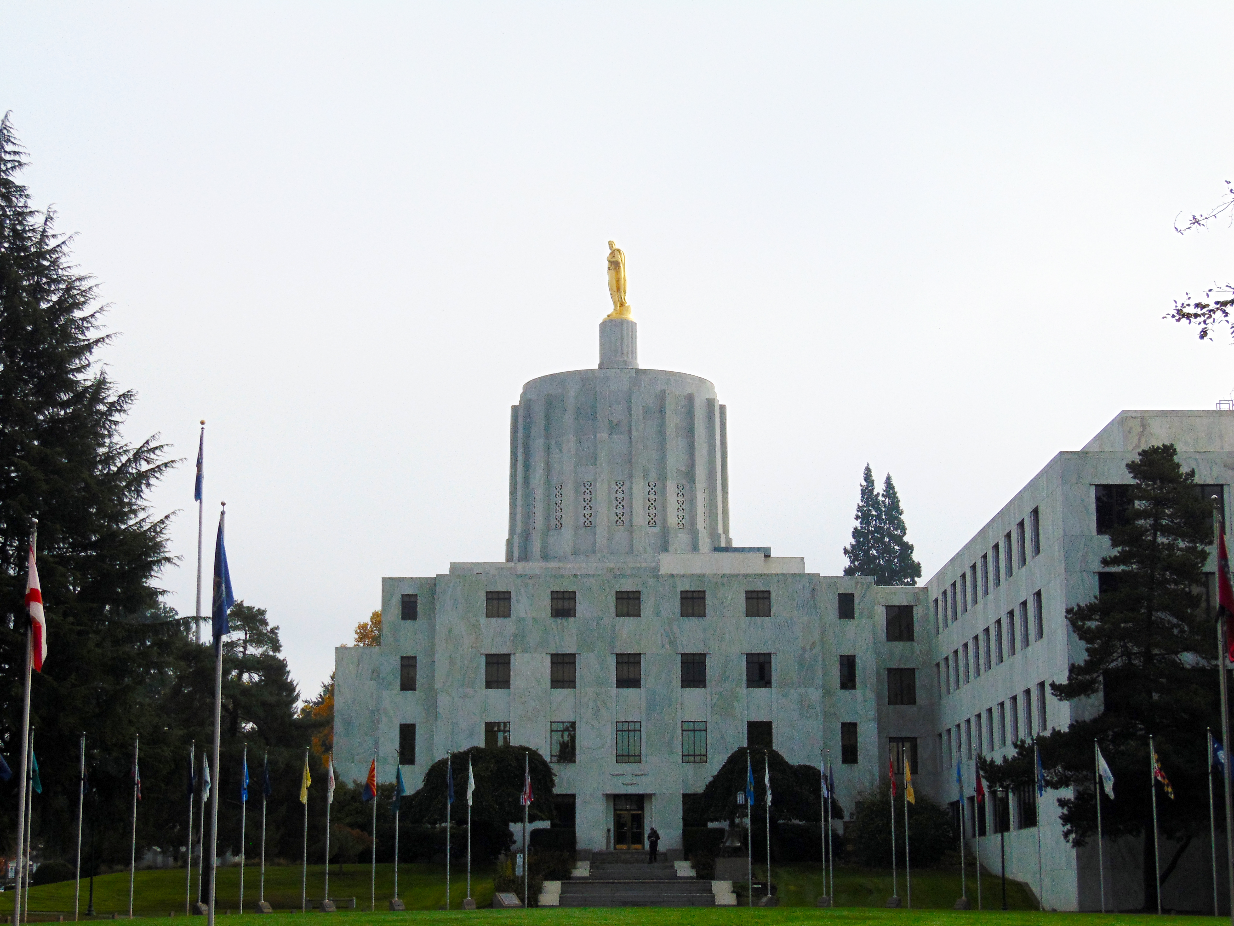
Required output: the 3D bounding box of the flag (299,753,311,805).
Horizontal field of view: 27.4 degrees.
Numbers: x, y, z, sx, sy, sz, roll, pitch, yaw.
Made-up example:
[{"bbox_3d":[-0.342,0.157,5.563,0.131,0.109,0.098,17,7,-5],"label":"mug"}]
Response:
[{"bbox_3d":[-11.832,12.013,96.020,0.460,1.889,0.280,0,-10,0],"label":"flag"}]

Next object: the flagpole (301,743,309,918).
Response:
[{"bbox_3d":[-11.791,13.885,95.860,0.100,6.200,0.100,0,-10,0],"label":"flagpole"}]

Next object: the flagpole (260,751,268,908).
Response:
[{"bbox_3d":[-13.146,13.514,94.214,0.100,5.651,0.100,0,-10,0],"label":"flagpole"}]

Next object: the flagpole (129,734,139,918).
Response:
[{"bbox_3d":[-16.452,12.361,86.277,0.100,6.200,0.100,0,-10,0],"label":"flagpole"}]

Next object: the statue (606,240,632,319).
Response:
[{"bbox_3d":[0.170,-14.590,202.612,2.150,6.691,2.150,3,-11,-20],"label":"statue"}]

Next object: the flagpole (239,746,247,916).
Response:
[{"bbox_3d":[-13.779,13.476,93.400,0.100,6.200,0.100,0,-10,0],"label":"flagpole"}]

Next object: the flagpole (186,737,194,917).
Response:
[{"bbox_3d":[-15.337,13.137,91.072,0.100,6.200,0.100,0,-10,0],"label":"flagpole"}]

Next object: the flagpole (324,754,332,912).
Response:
[{"bbox_3d":[-11.035,13.941,96.674,0.100,5.688,0.100,0,-10,0],"label":"flagpole"}]

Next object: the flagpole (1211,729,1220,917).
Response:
[{"bbox_3d":[19.873,11.961,84.351,0.100,6.200,0.100,0,-10,0],"label":"flagpole"}]

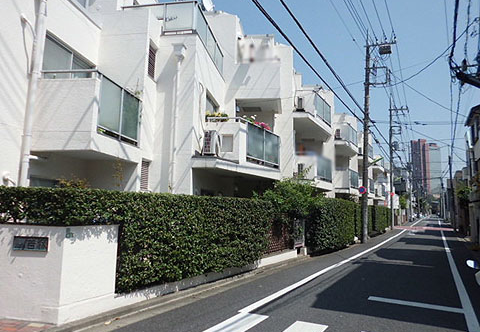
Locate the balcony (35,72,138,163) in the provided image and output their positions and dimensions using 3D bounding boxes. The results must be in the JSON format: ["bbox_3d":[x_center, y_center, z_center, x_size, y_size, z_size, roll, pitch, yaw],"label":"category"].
[{"bbox_3d":[-3.164,-0.939,7.789,1.257,1.535,1.957,0,-7,9],"label":"balcony"}]

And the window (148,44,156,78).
[{"bbox_3d":[-2.214,-2.615,9.096,0.103,0.958,0.494,0,-7,9],"label":"window"}]

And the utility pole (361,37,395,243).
[{"bbox_3d":[6.977,-1.553,18.336,1.650,10.825,0.500,-3,-8,29],"label":"utility pole"}]

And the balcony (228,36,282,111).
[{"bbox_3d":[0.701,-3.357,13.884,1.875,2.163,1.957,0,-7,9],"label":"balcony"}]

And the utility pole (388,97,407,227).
[{"bbox_3d":[13.288,-0.396,30.410,1.450,11.400,0.450,-3,-8,29],"label":"utility pole"}]

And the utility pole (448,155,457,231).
[{"bbox_3d":[19.681,2.394,33.223,0.320,6.911,0.320,-3,-8,29],"label":"utility pole"}]

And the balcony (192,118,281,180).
[{"bbox_3d":[-0.167,-0.504,10.870,1.442,1.535,4.069,-3,-8,29],"label":"balcony"}]

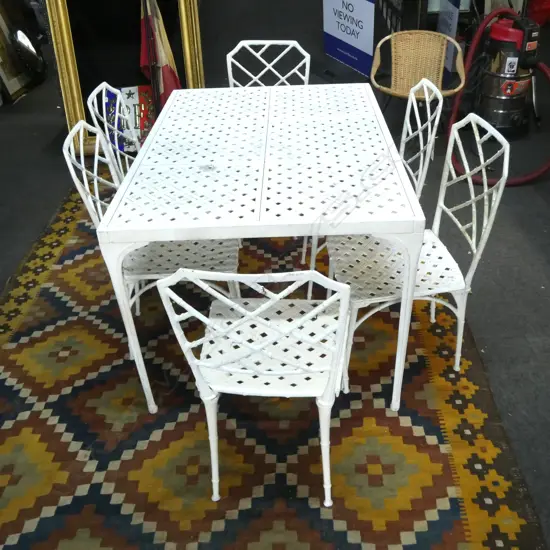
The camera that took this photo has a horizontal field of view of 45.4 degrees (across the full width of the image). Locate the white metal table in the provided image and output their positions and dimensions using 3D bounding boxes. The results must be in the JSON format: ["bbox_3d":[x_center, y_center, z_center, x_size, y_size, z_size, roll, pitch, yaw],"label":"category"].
[{"bbox_3d":[-0.012,-0.188,2.625,0.907,0.737,1.401,-2,31,2],"label":"white metal table"}]

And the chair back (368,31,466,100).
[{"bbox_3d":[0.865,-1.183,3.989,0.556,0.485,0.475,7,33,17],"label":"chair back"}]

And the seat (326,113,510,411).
[{"bbox_3d":[0.451,-0.079,2.287,0.547,0.864,0.457,-6,31,-5],"label":"seat"}]

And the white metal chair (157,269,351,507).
[{"bbox_3d":[-0.012,0.207,1.857,0.457,0.864,0.552,1,32,6],"label":"white metal chair"}]

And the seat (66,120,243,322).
[{"bbox_3d":[-0.401,-0.133,2.447,0.547,0.864,0.457,-4,31,-2],"label":"seat"}]

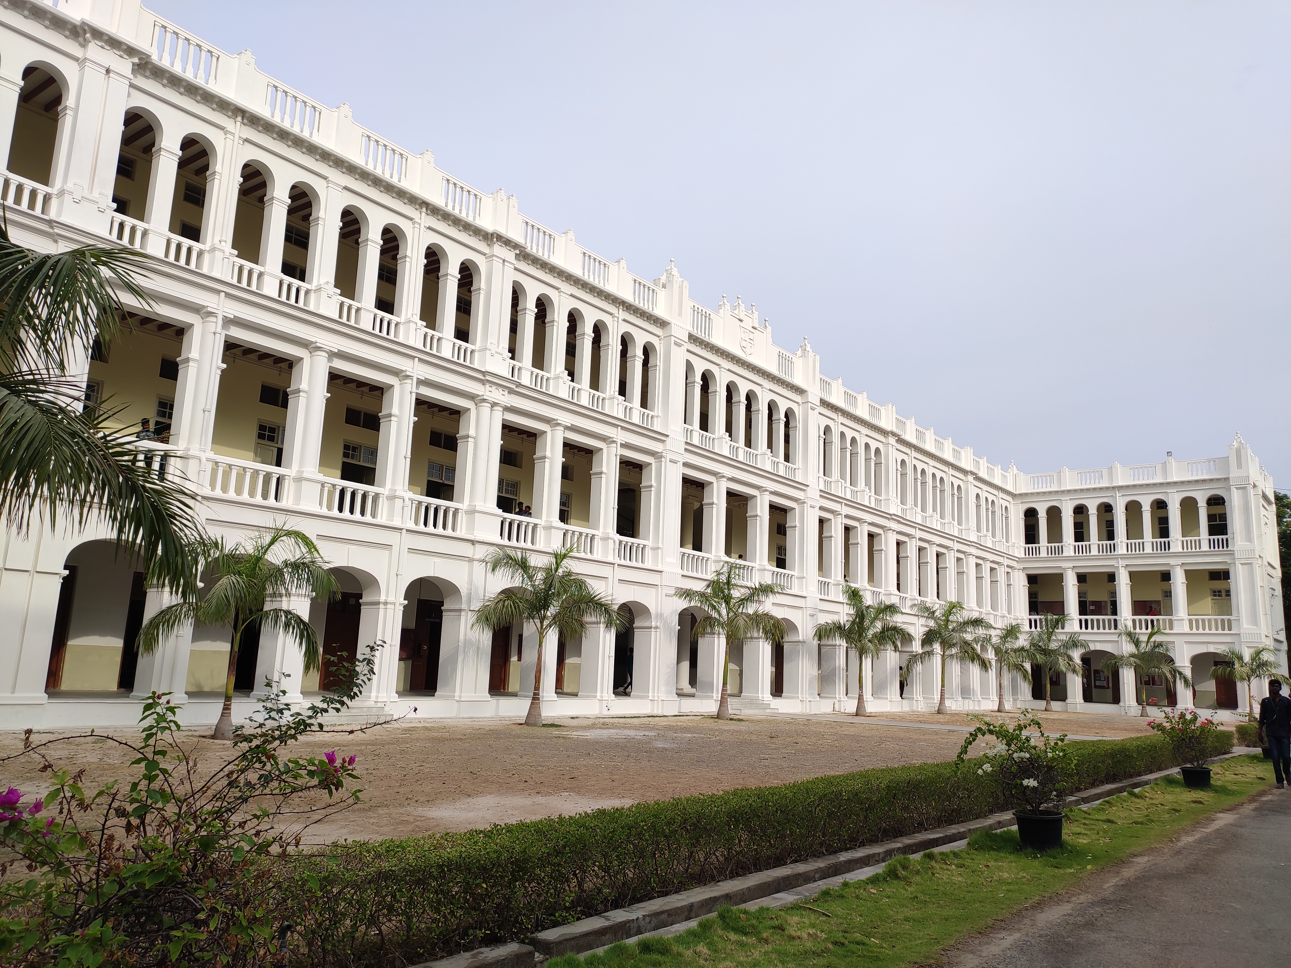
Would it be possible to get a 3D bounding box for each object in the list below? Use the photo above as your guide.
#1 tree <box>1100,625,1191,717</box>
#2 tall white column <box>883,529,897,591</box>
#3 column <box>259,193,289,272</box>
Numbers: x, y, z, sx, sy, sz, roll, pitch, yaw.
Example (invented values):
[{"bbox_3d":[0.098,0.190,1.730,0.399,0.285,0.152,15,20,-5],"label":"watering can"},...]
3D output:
[{"bbox_3d":[29.082,10.820,54.201,4.551,5.220,4.551,-6,-14,38],"label":"tree"},{"bbox_3d":[11.794,3.666,45.168,0.550,3.080,1.200,-7,-14,39],"label":"tall white column"},{"bbox_3d":[-8.633,-5.766,21.642,0.430,1.800,0.450,-6,-13,38],"label":"column"}]

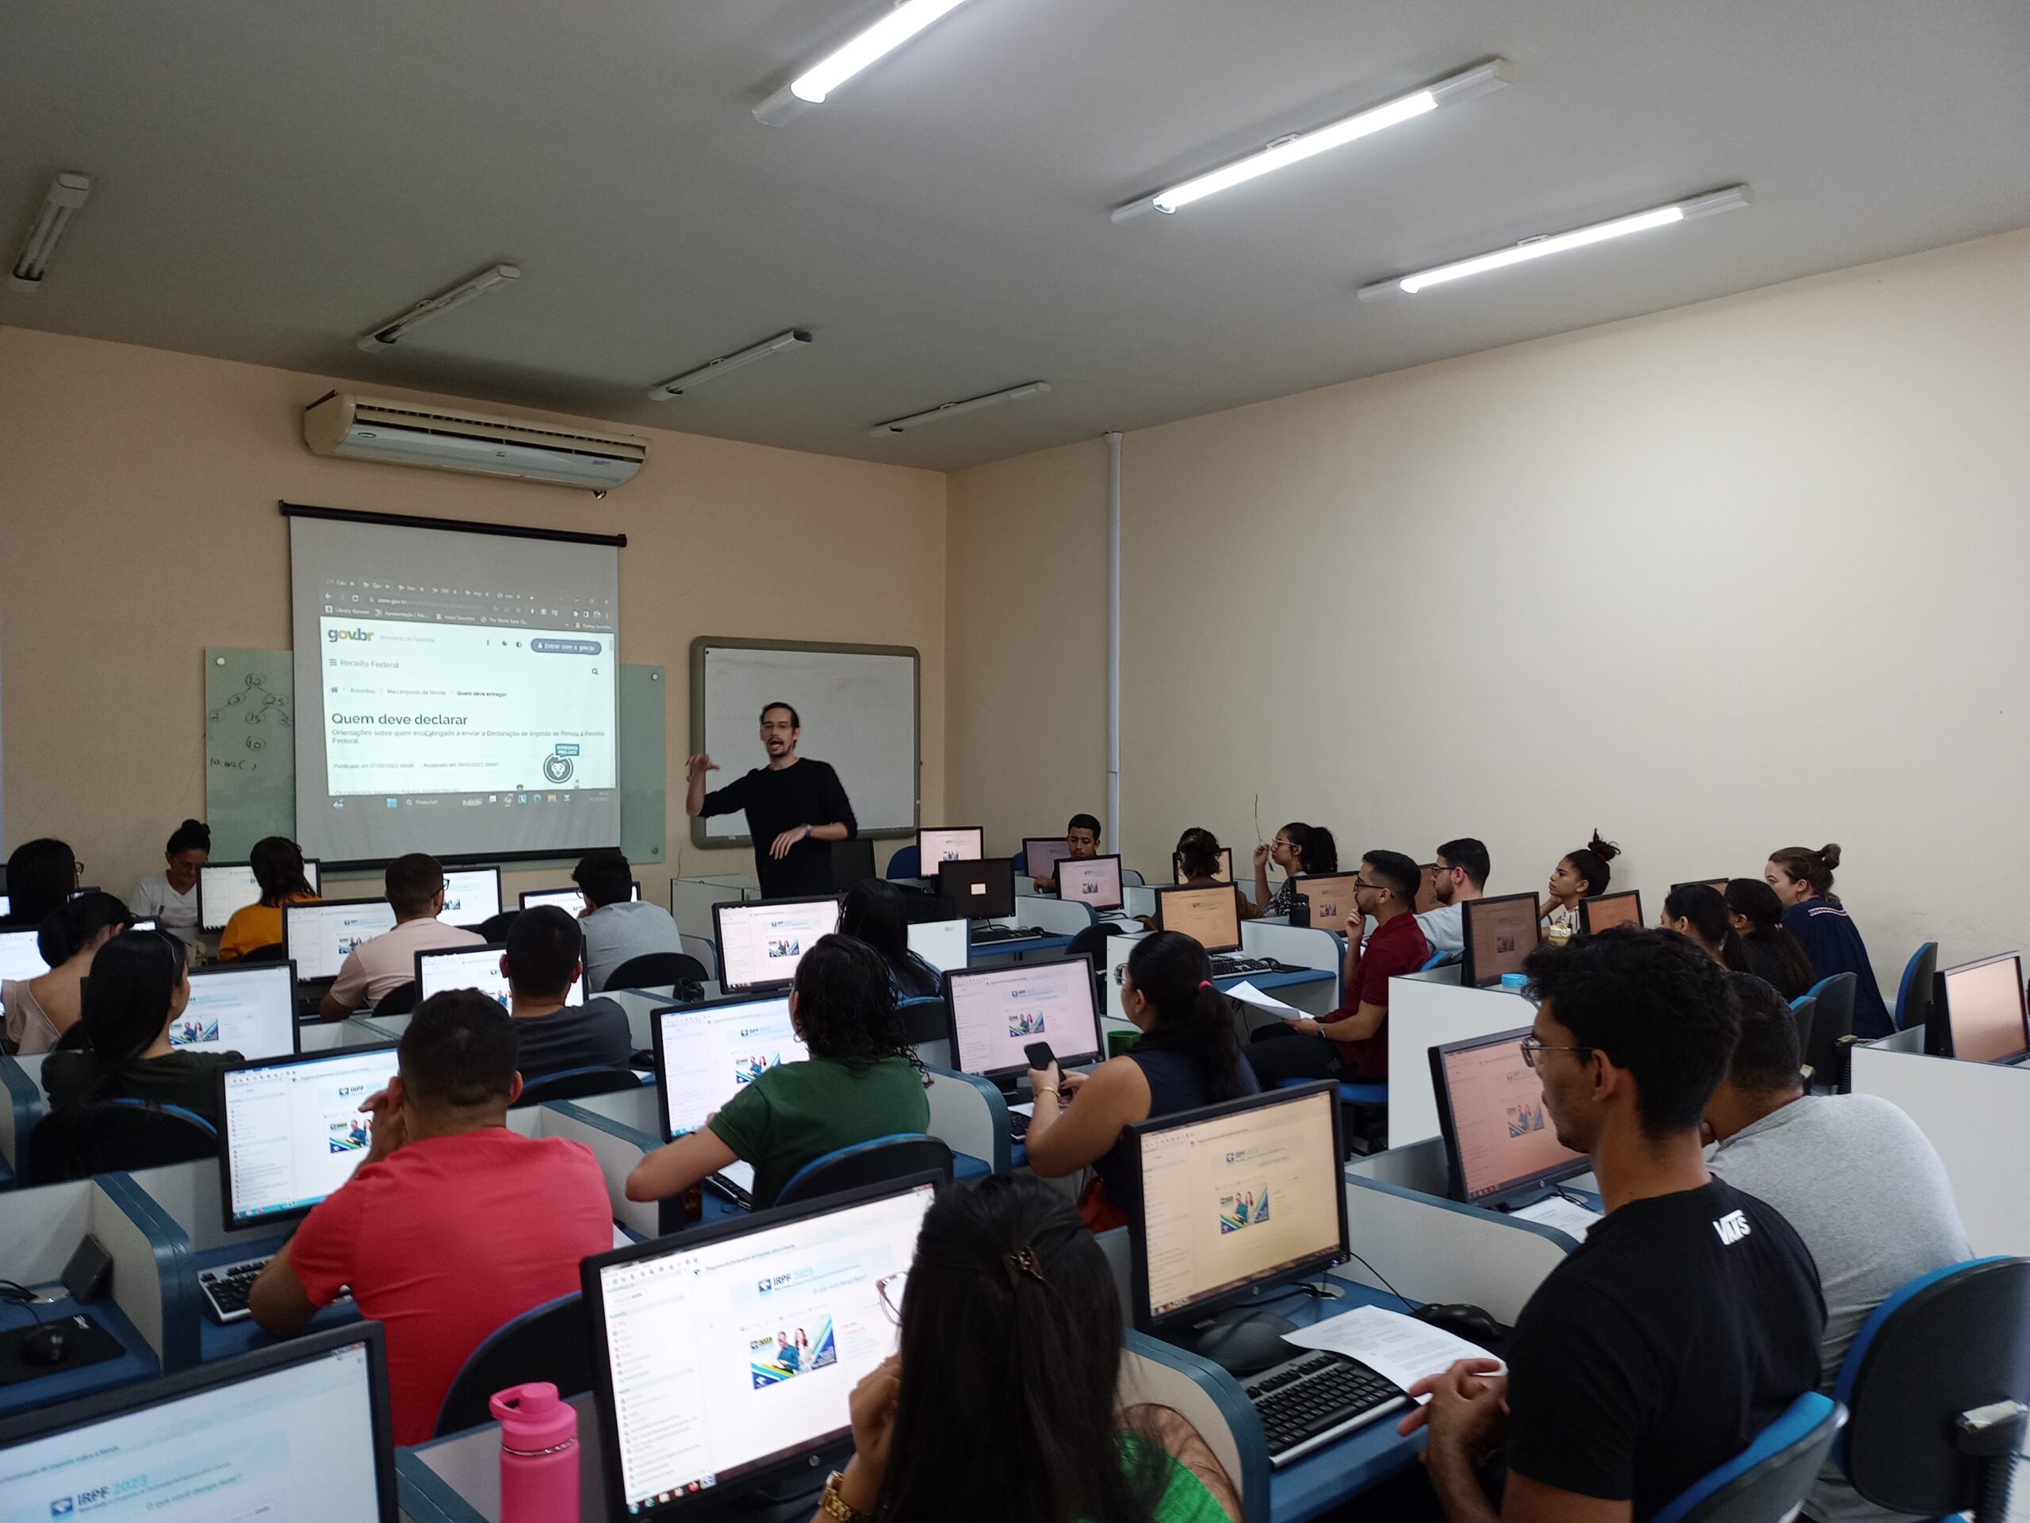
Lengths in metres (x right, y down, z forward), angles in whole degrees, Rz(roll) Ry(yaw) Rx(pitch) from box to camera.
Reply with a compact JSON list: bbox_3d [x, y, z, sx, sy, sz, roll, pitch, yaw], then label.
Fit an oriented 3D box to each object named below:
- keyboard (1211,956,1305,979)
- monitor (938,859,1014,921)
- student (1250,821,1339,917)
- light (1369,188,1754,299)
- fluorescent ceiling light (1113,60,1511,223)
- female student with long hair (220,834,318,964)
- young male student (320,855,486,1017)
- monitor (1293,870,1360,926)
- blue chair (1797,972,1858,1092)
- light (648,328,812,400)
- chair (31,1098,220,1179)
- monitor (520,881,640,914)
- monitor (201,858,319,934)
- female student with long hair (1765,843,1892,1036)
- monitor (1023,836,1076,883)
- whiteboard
[{"bbox_3d":[0.704,0.751,5.814,0.450,0.030,0.160,-1,1,-44],"label":"keyboard"},{"bbox_3d":[-0.175,0.611,7.395,0.450,0.325,0.165,0,1,-44],"label":"monitor"},{"bbox_3d":[1.351,0.906,8.066,0.750,1.230,0.520,0,0,32],"label":"student"},{"bbox_3d":[1.970,-1.935,6.220,0.080,0.070,1.620,0,0,-40],"label":"light"},{"bbox_3d":[0.804,-1.788,4.833,0.095,0.062,1.490,0,0,-37],"label":"fluorescent ceiling light"},{"bbox_3d":[-2.706,0.915,6.083,0.470,1.250,0.750,0,1,-39],"label":"female student with long hair"},{"bbox_3d":[-1.700,0.887,4.576,0.520,1.280,0.750,-1,1,-44],"label":"young male student"},{"bbox_3d":[1.375,0.670,7.200,0.475,0.360,0.200,0,0,-43],"label":"monitor"},{"bbox_3d":[2.244,1.094,4.907,0.520,0.930,0.560,0,1,-44],"label":"blue chair"},{"bbox_3d":[-1.407,-1.905,7.953,0.090,0.060,1.530,0,1,-37],"label":"light"},{"bbox_3d":[-1.653,1.051,3.007,0.500,0.950,0.550,-1,1,-44],"label":"chair"},{"bbox_3d":[-1.597,0.645,6.100,0.475,0.360,0.200,0,0,-43],"label":"monitor"},{"bbox_3d":[-2.945,0.557,6.409,0.450,0.325,0.165,0,1,-42],"label":"monitor"},{"bbox_3d":[3.010,0.950,6.170,0.480,1.270,0.700,0,0,-40],"label":"female student with long hair"},{"bbox_3d":[0.245,0.644,9.900,0.475,0.360,0.200,0,0,-43],"label":"monitor"},{"bbox_3d":[-1.236,-0.106,10.178,1.745,1.260,0.060,-1,1,-44],"label":"whiteboard"}]

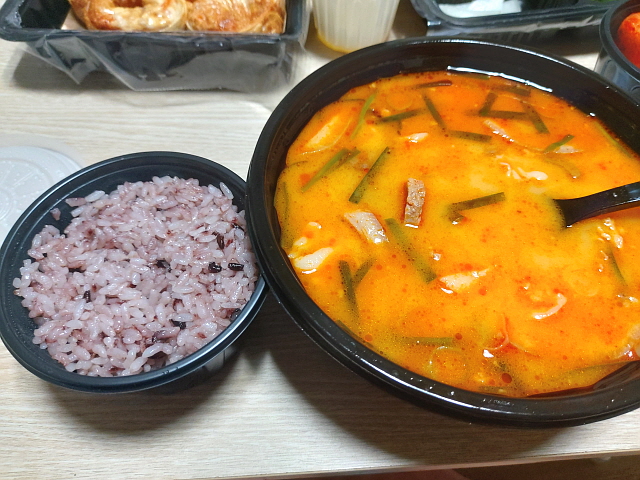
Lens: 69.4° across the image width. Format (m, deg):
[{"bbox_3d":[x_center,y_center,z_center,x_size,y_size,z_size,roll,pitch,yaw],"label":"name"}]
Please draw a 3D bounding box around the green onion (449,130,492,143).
[{"bbox_3d":[0.090,-0.061,0.277,0.025,0.004,0.005,9,59,5],"label":"green onion"}]

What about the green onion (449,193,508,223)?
[{"bbox_3d":[0.085,-0.018,0.251,0.033,0.004,0.009,-12,60,-8],"label":"green onion"}]

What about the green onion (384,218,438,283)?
[{"bbox_3d":[0.046,0.005,0.236,0.005,0.004,0.040,-24,62,-14],"label":"green onion"}]

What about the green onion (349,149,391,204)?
[{"bbox_3d":[0.029,-0.036,0.261,0.005,0.004,0.045,26,62,14],"label":"green onion"}]

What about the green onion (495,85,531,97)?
[{"bbox_3d":[0.125,-0.096,0.298,0.021,0.004,0.005,12,59,7],"label":"green onion"}]

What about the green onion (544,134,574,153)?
[{"bbox_3d":[0.142,-0.056,0.275,0.024,0.004,0.004,-26,62,-16],"label":"green onion"}]

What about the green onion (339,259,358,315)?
[{"bbox_3d":[0.014,0.023,0.225,0.004,0.004,0.029,-8,59,-5],"label":"green onion"}]

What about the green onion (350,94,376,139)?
[{"bbox_3d":[0.027,-0.076,0.286,0.004,0.005,0.042,20,61,11],"label":"green onion"}]

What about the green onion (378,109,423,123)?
[{"bbox_3d":[0.049,-0.076,0.286,0.029,0.004,0.004,-17,60,-10],"label":"green onion"}]

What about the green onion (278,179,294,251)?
[{"bbox_3d":[-0.018,-0.014,0.247,0.005,0.005,0.045,-5,59,-3],"label":"green onion"}]

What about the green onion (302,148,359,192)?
[{"bbox_3d":[0.004,-0.039,0.263,0.005,0.005,0.040,38,65,20],"label":"green onion"}]

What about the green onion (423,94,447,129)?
[{"bbox_3d":[0.071,-0.080,0.288,0.004,0.004,0.030,-15,60,-9],"label":"green onion"}]

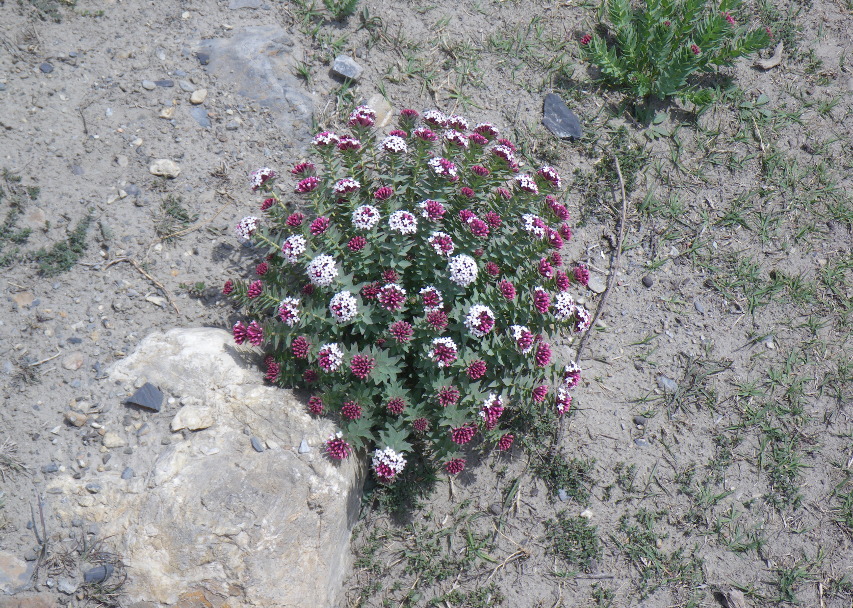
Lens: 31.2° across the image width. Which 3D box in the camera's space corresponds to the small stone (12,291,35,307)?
[{"bbox_3d":[-0.512,-0.007,1.955,0.023,0.014,0.027,-36,61,-23],"label":"small stone"}]

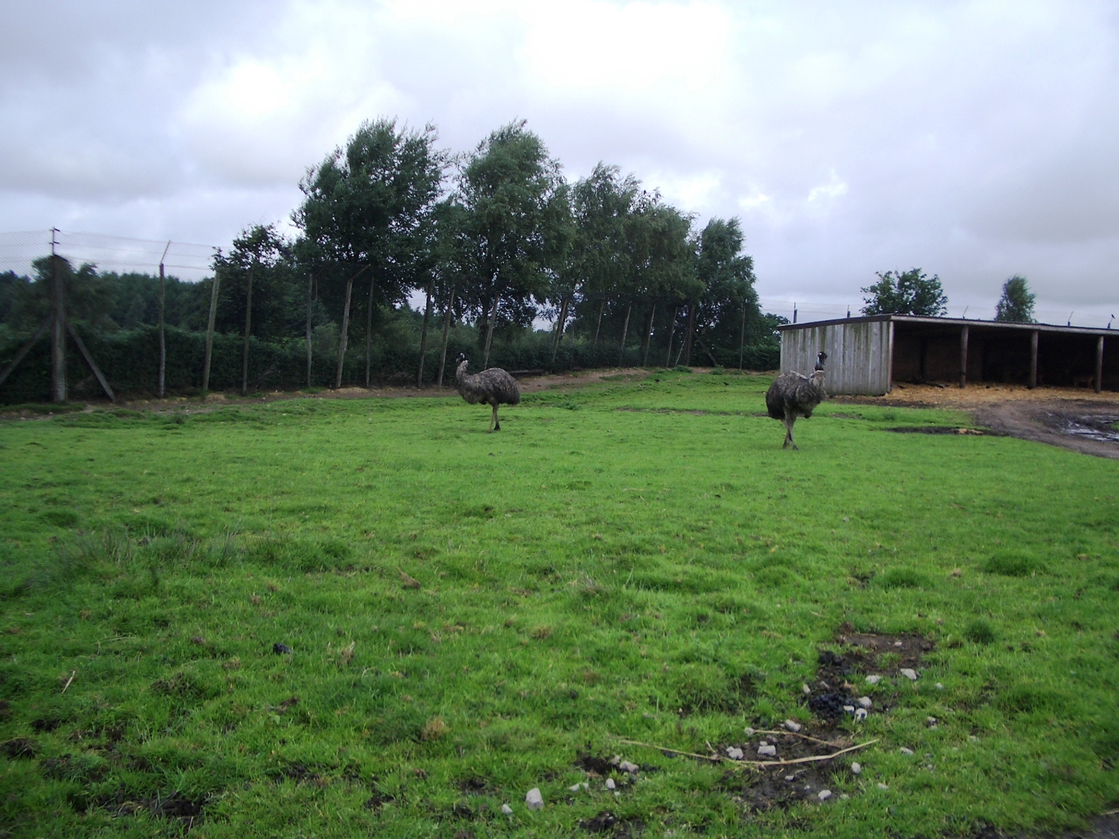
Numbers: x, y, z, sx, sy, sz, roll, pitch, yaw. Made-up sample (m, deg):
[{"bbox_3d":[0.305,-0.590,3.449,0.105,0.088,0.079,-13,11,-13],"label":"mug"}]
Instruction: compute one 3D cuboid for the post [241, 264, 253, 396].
[{"bbox_3d":[-7.937,-2.268,28.832,0.130,3.309,0.130,3,6,-16],"label":"post"}]

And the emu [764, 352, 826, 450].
[{"bbox_3d":[3.518,-0.286,16.800,1.050,1.467,0.500,4,5,44],"label":"emu"}]

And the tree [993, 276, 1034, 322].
[{"bbox_3d":[36.122,-7.812,90.263,3.500,7.415,3.500,1,4,0],"label":"tree"}]

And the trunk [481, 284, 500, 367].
[{"bbox_3d":[-2.528,-3.149,42.328,0.190,3.439,0.190,9,6,-4],"label":"trunk"}]

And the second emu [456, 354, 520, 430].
[{"bbox_3d":[-1.259,-0.471,20.000,1.160,1.360,0.500,0,4,-13],"label":"second emu"}]

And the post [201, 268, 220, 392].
[{"bbox_3d":[-10.001,-2.555,32.500,0.150,3.544,0.150,8,5,37],"label":"post"}]

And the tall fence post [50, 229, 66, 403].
[{"bbox_3d":[-11.009,-2.077,24.877,0.270,3.449,0.270,-1,4,-24],"label":"tall fence post"}]

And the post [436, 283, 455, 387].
[{"bbox_3d":[-3.672,-2.717,36.830,0.170,3.368,0.170,7,6,-6],"label":"post"}]

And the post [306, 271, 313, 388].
[{"bbox_3d":[-7.845,-2.812,35.500,0.130,3.676,0.130,4,5,37],"label":"post"}]

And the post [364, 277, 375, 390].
[{"bbox_3d":[-6.197,-2.887,37.000,0.130,3.750,0.130,6,5,37],"label":"post"}]

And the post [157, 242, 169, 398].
[{"bbox_3d":[-10.489,-2.643,30.000,0.320,4.149,0.150,3,5,37],"label":"post"}]

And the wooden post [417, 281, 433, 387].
[{"bbox_3d":[-4.500,-2.863,38.000,0.150,3.598,0.150,8,5,37],"label":"wooden post"}]

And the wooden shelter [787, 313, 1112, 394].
[{"bbox_3d":[14.800,-2.356,41.852,12.688,2.551,5.260,-1,5,-31],"label":"wooden shelter"}]

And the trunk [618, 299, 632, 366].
[{"bbox_3d":[3.314,-4.266,56.830,0.180,3.360,0.180,11,6,2],"label":"trunk"}]

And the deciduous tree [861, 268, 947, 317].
[{"bbox_3d":[19.740,-5.736,65.194,5.100,5.869,5.000,0,4,0],"label":"deciduous tree"}]

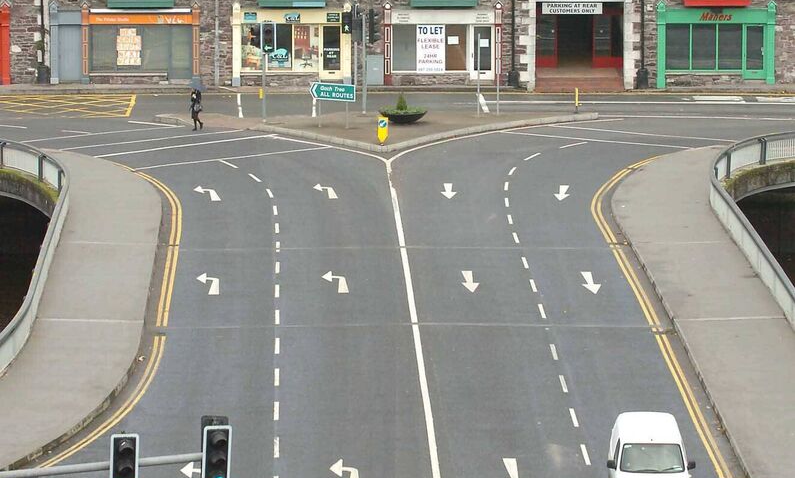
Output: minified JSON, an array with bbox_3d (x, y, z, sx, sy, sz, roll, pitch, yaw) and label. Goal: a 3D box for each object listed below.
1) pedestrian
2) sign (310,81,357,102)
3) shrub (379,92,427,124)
[{"bbox_3d":[-7.786,-5.040,154.882,0.550,1.660,0.500,-1,9,-8],"label":"pedestrian"},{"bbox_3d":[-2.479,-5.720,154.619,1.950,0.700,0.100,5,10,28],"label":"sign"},{"bbox_3d":[0.216,-5.213,156.720,1.880,1.170,1.880,0,9,0],"label":"shrub"}]

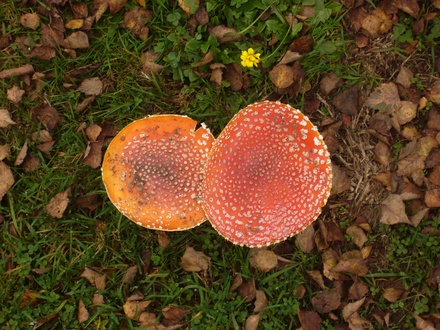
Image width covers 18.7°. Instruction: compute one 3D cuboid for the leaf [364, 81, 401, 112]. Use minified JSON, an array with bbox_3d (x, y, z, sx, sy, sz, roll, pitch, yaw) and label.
[{"bbox_3d":[0.194,-0.081,1.593,0.043,0.010,0.036,-17,81,-3],"label":"leaf"}]

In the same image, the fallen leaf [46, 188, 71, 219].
[{"bbox_3d":[-0.181,0.043,1.495,0.021,0.010,0.037,33,83,5],"label":"fallen leaf"}]

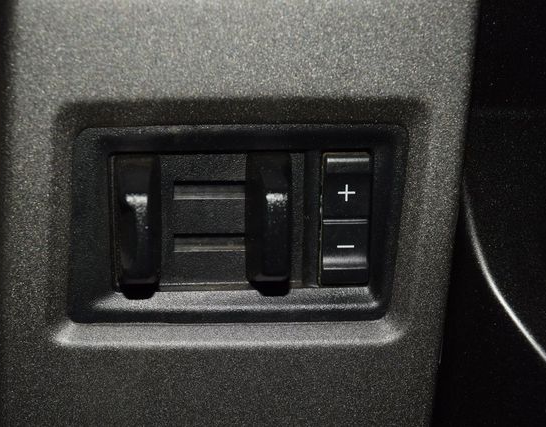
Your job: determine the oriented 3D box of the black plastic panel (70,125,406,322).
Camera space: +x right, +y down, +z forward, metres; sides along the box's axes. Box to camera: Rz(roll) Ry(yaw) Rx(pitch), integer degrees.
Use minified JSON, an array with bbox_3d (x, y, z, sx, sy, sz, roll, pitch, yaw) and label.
[{"bbox_3d":[-0.011,0.003,0.580,0.103,0.063,0.023,0,22,0],"label":"black plastic panel"}]

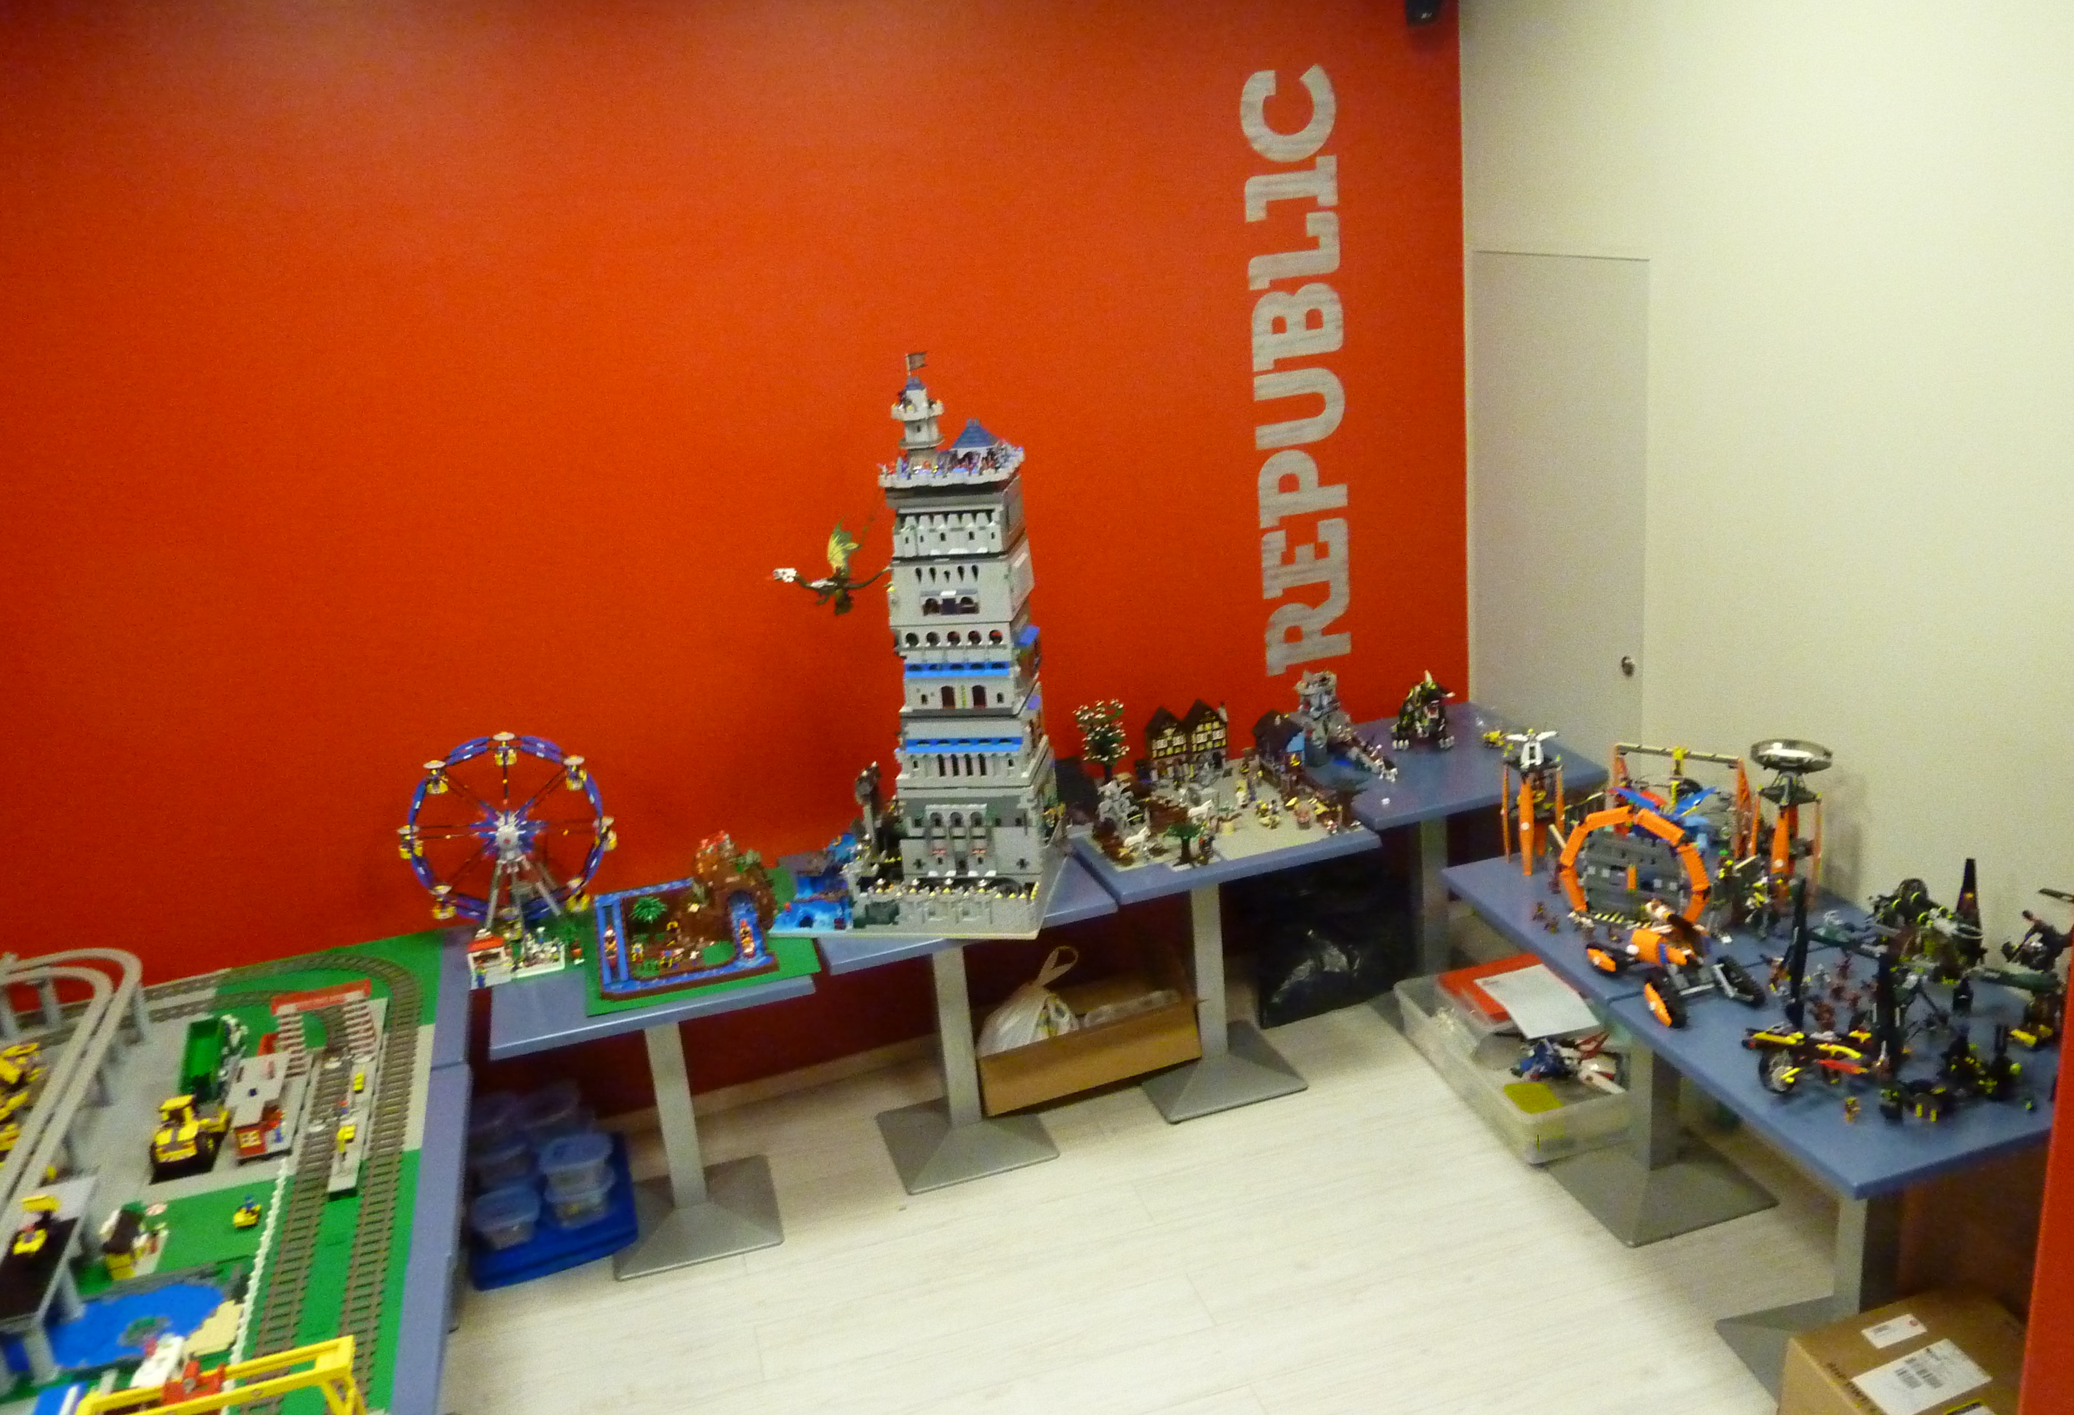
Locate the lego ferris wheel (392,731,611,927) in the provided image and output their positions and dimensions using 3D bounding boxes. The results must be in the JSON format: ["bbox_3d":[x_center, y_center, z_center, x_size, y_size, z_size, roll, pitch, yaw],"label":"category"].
[{"bbox_3d":[-1.244,0.318,3.828,0.475,0.535,0.222,-11,19,-15],"label":"lego ferris wheel"}]

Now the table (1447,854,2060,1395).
[{"bbox_3d":[1.487,0.868,3.375,0.677,0.757,1.341,-10,19,-13],"label":"table"}]

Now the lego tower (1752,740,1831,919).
[{"bbox_3d":[1.583,0.251,3.426,0.151,0.353,0.151,3,21,25],"label":"lego tower"}]

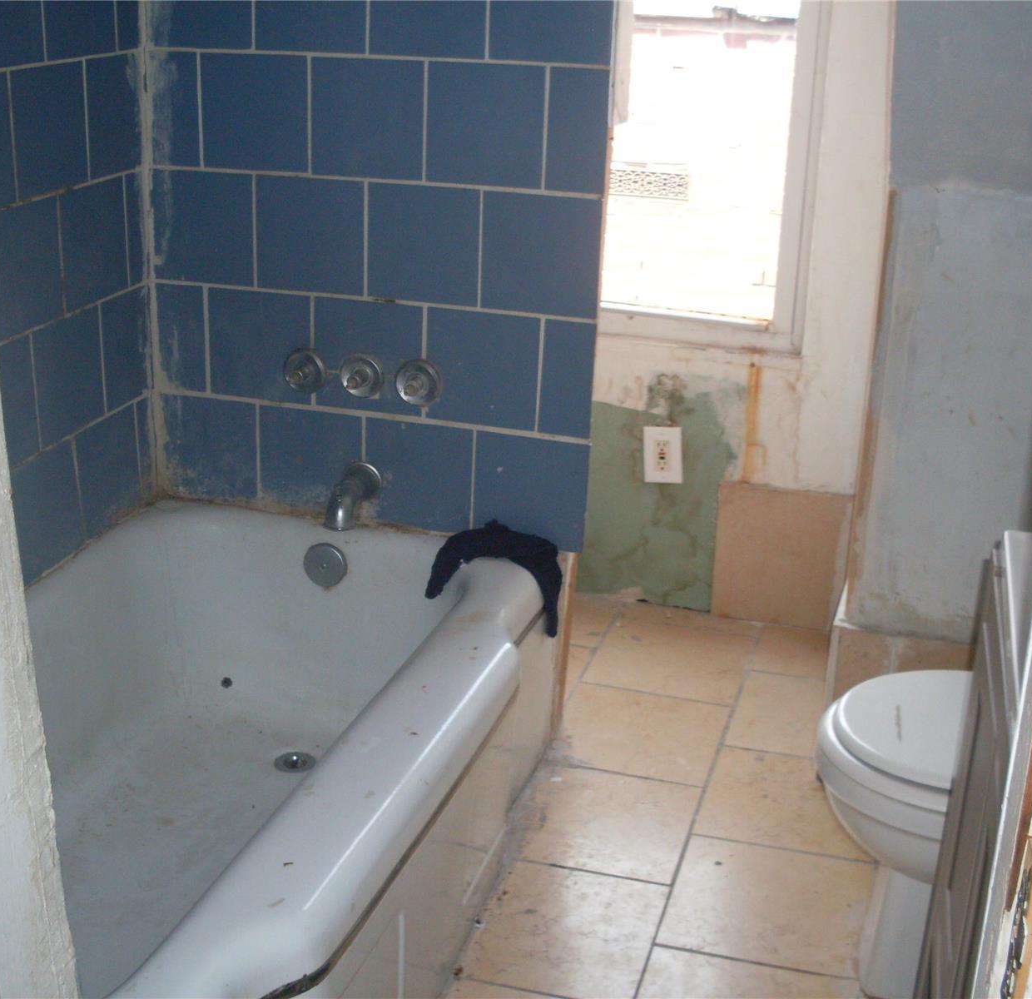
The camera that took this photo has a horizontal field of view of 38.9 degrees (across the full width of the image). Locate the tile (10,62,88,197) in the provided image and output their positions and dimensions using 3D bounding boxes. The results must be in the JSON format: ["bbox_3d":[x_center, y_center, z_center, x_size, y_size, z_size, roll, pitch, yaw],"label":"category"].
[{"bbox_3d":[-0.707,-0.565,2.219,0.010,0.199,0.200,8,22,15],"label":"tile"}]

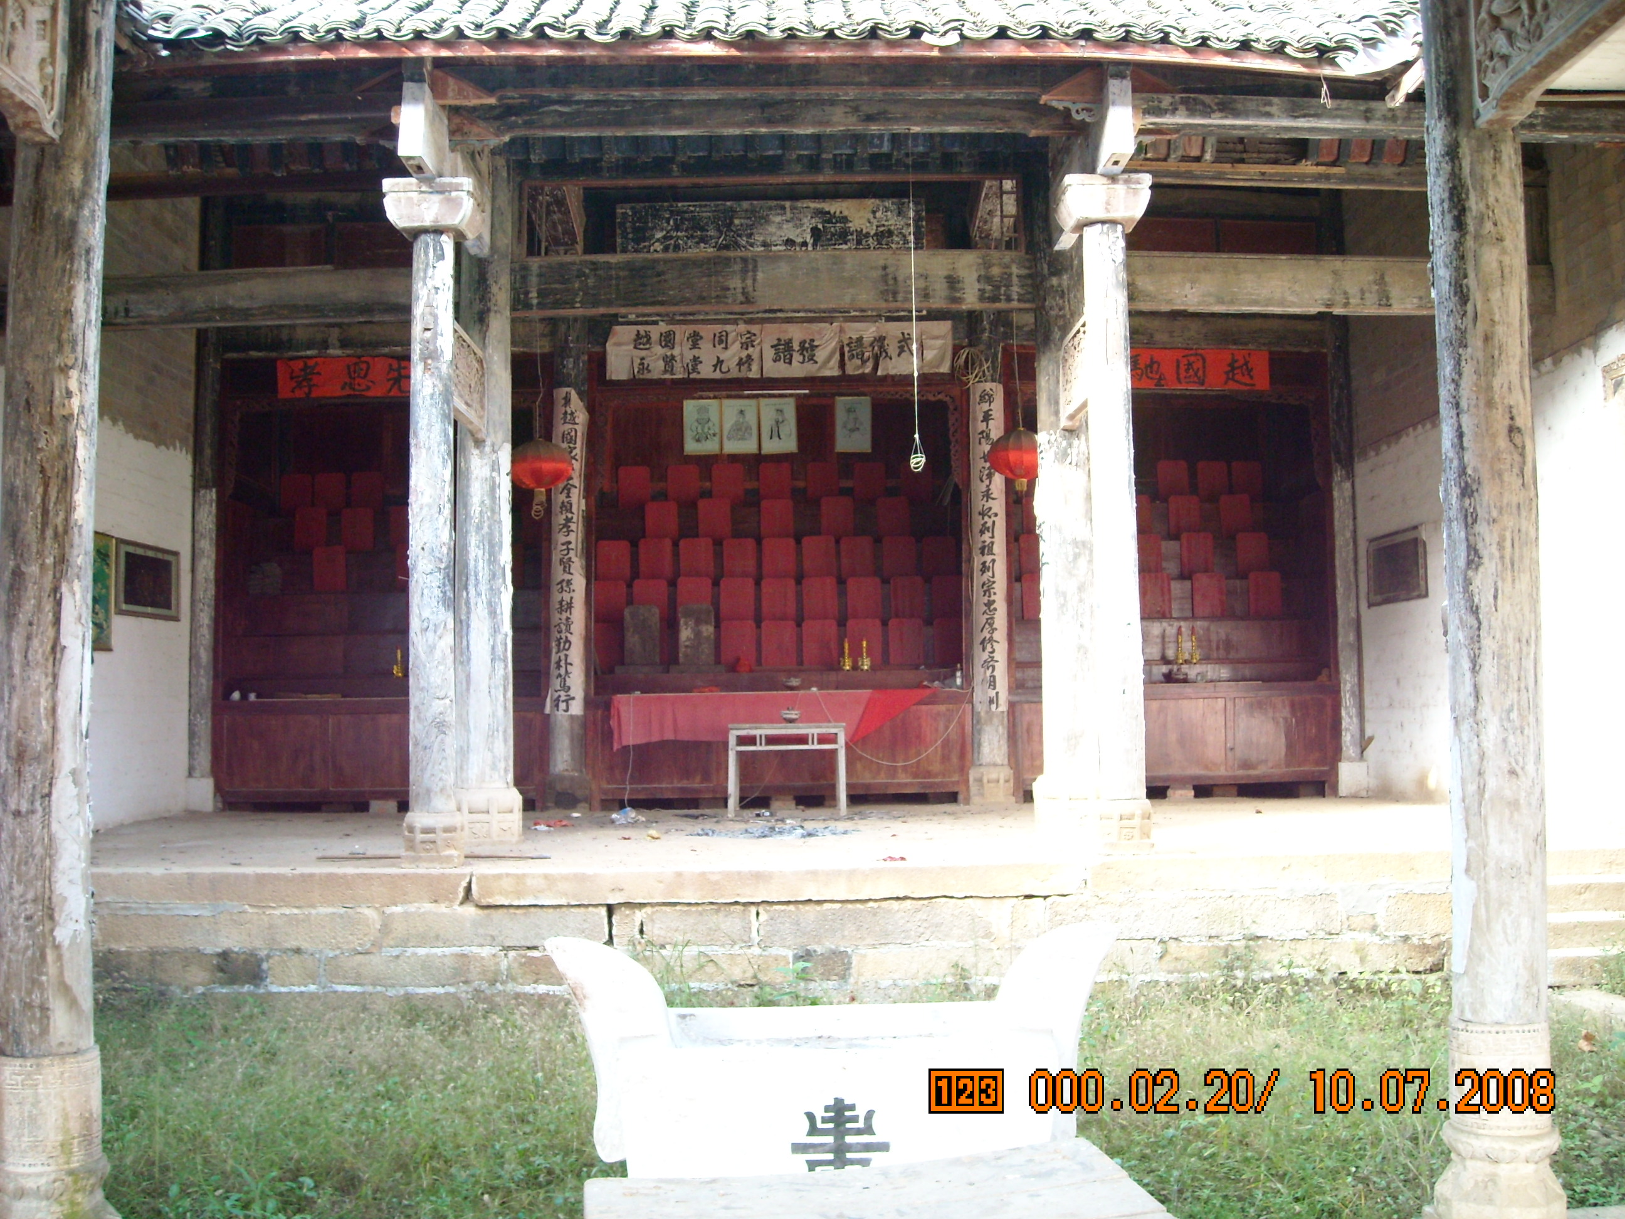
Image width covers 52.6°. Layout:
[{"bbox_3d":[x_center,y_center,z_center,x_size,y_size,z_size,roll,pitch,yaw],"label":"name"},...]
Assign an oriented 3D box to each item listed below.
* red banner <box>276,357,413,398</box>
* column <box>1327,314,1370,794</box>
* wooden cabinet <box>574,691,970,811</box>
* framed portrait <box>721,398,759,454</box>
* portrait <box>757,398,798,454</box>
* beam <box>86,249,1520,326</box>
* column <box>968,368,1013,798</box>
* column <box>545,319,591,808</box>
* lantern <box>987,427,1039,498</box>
[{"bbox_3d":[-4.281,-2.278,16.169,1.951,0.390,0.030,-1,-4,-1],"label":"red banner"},{"bbox_3d":[5.243,-0.596,16.290,0.280,4.902,0.280,-1,-4,-1],"label":"column"},{"bbox_3d":[-0.331,1.358,15.962,3.627,1.087,0.779,-1,-4,-1],"label":"wooden cabinet"},{"bbox_3d":[-0.804,-2.047,18.417,0.426,0.623,0.031,-1,-4,-1],"label":"framed portrait"},{"bbox_3d":[-0.382,-2.055,18.425,0.446,0.628,0.031,-1,-4,-1],"label":"portrait"},{"bbox_3d":[-0.136,-2.272,11.820,10.954,0.390,0.200,-1,-4,-1],"label":"beam"},{"bbox_3d":[1.723,-0.219,16.020,0.420,4.182,0.410,-1,-4,-1],"label":"column"},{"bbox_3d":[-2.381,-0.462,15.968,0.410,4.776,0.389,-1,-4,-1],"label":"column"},{"bbox_3d":[1.714,-1.207,13.521,0.534,0.580,0.534,-1,-4,-1],"label":"lantern"}]

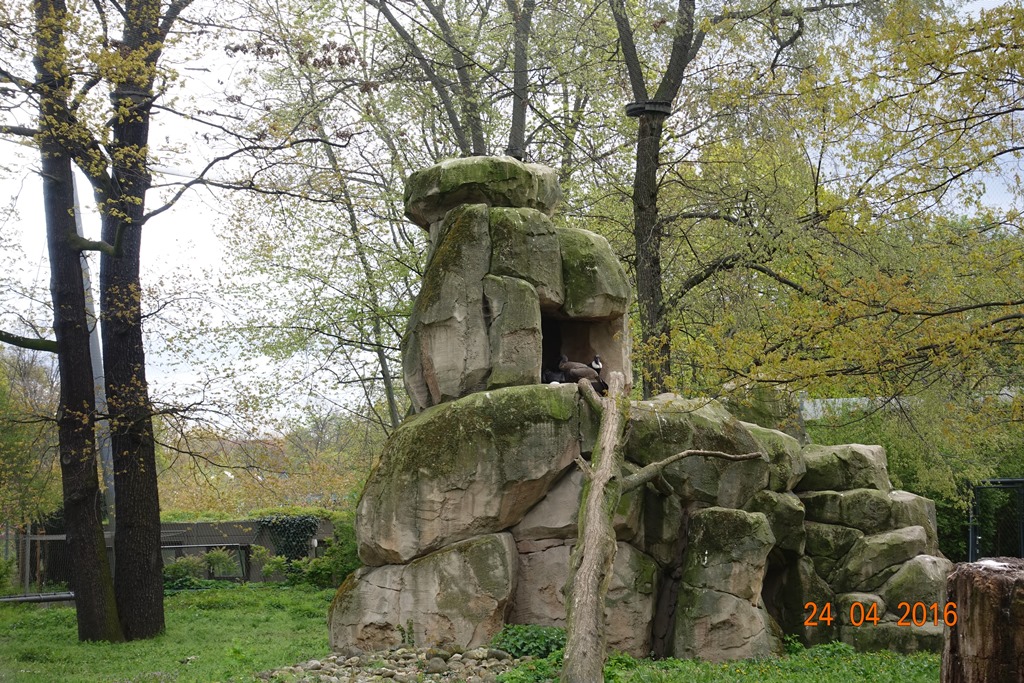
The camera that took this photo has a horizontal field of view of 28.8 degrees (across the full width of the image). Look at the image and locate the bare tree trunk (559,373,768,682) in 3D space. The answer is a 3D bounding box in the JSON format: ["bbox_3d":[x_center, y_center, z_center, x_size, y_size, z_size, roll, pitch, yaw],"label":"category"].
[{"bbox_3d":[1.851,2.358,25.200,2.499,5.237,0.750,9,-44,0],"label":"bare tree trunk"}]

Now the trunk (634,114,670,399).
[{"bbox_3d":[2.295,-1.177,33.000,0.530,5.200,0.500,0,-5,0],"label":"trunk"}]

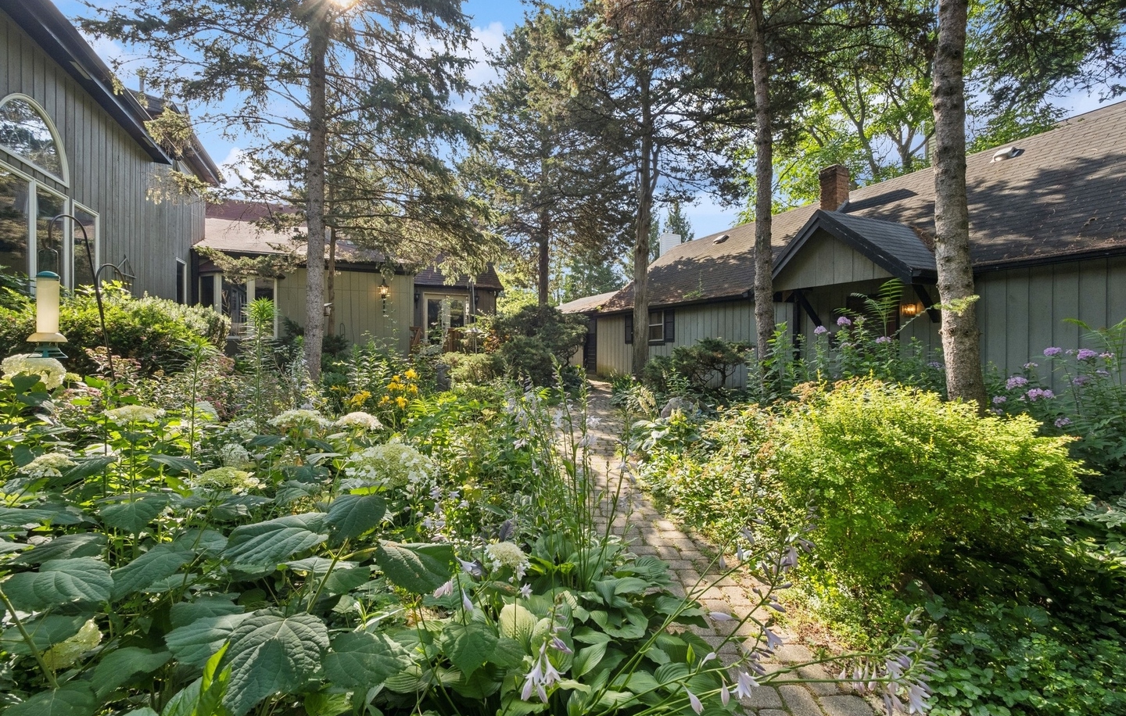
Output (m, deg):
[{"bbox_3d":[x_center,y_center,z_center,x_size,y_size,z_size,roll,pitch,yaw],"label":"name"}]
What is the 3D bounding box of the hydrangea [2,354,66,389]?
[{"bbox_3d":[-2.382,0.065,2.050,0.190,0.150,0.200,1,1,41],"label":"hydrangea"}]

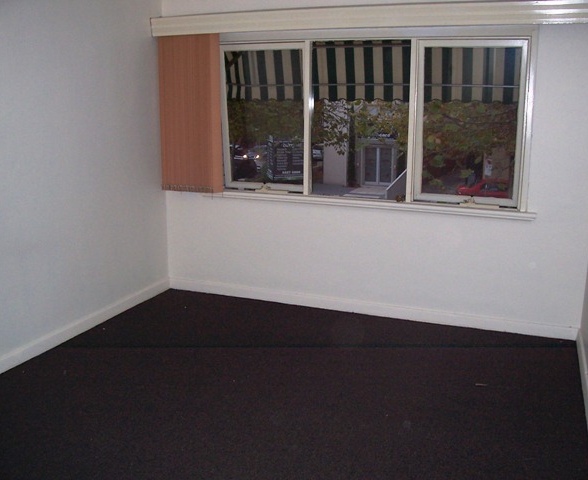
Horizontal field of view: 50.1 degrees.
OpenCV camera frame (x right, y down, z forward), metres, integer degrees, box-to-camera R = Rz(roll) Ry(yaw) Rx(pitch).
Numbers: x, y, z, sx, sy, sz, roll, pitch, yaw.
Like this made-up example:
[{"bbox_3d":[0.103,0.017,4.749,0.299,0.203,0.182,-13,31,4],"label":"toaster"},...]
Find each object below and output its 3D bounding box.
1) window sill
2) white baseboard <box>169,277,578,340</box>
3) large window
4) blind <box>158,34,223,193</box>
[{"bbox_3d":[0.440,-0.256,4.515,2.422,0.052,0.082,5,13,21],"label":"window sill"},{"bbox_3d":[0.430,0.489,4.724,3.123,0.097,0.020,5,13,21],"label":"white baseboard"},{"bbox_3d":[0.464,-0.839,4.431,2.256,1.124,0.100,5,13,21],"label":"large window"},{"bbox_3d":[-0.782,-0.964,4.801,0.470,1.201,0.126,5,13,21],"label":"blind"}]

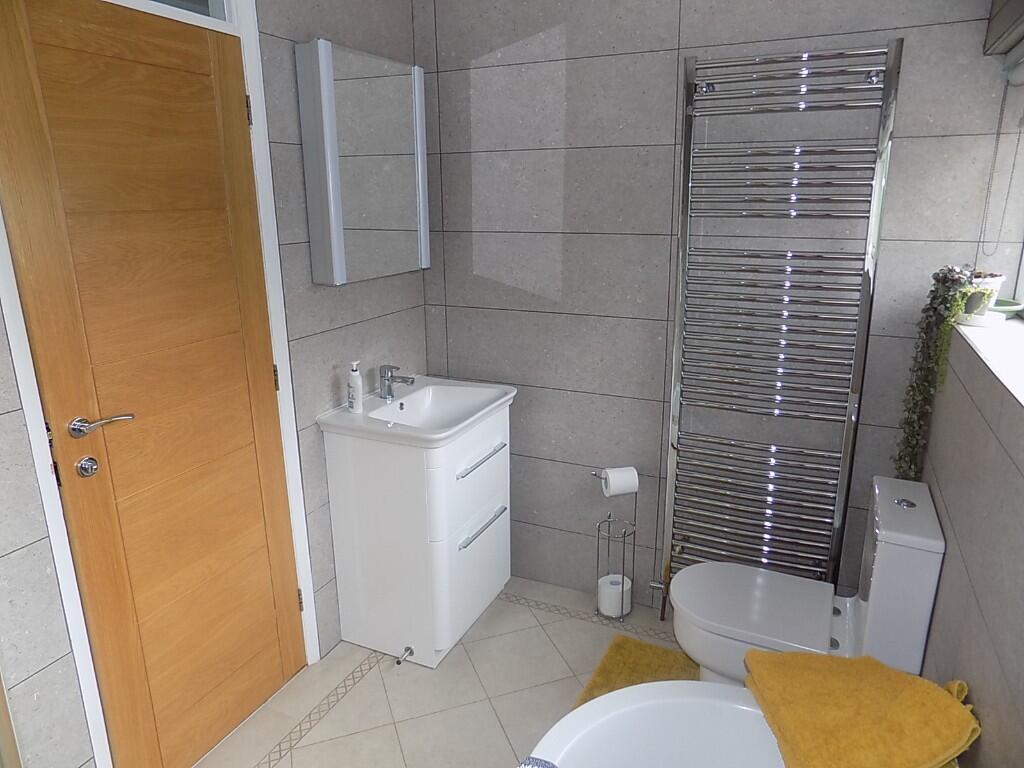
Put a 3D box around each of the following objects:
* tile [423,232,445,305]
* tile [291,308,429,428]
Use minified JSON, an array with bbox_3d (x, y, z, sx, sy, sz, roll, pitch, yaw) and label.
[{"bbox_3d":[-0.308,-0.455,2.710,0.099,0.292,0.010,6,17,24],"label":"tile"},{"bbox_3d":[-0.523,-0.082,2.462,0.010,0.292,0.786,6,17,24],"label":"tile"}]

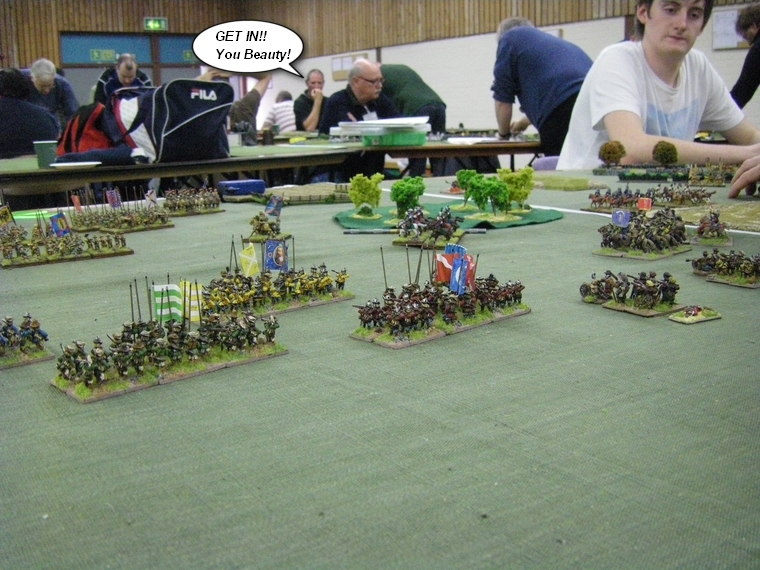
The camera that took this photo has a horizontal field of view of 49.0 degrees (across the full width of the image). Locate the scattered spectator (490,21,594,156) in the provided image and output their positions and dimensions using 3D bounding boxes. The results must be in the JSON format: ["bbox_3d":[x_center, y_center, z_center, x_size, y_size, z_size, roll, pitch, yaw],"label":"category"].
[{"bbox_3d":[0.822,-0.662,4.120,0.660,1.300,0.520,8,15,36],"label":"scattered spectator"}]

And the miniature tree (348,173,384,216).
[{"bbox_3d":[-0.018,-0.113,1.037,0.045,0.056,0.045,-1,12,0],"label":"miniature tree"}]

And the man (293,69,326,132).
[{"bbox_3d":[-0.555,-1.250,7.330,0.490,1.260,0.720,-4,12,-7],"label":"man"}]

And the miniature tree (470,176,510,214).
[{"bbox_3d":[0.131,-0.107,1.010,0.052,0.051,0.045,-1,12,0],"label":"miniature tree"}]

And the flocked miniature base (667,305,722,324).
[{"bbox_3d":[0.199,0.018,0.531,0.030,0.007,0.018,-8,14,-27],"label":"flocked miniature base"}]

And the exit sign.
[{"bbox_3d":[-4.286,-5.015,16.000,0.460,0.260,0.080,-8,14,-29],"label":"exit sign"}]

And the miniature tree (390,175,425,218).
[{"bbox_3d":[0.033,-0.105,1.000,0.042,0.052,0.040,-1,12,0],"label":"miniature tree"}]

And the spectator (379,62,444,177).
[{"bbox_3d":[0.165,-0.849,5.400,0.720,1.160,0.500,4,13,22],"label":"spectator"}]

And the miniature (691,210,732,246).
[{"bbox_3d":[0.319,-0.056,0.804,0.041,0.033,0.036,2,12,16],"label":"miniature"}]

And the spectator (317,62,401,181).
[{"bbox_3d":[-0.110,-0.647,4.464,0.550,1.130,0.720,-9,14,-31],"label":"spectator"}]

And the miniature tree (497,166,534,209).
[{"bbox_3d":[0.170,-0.120,1.049,0.048,0.058,0.046,-1,12,0],"label":"miniature tree"}]

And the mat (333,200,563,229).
[{"bbox_3d":[0.082,-0.093,1.046,0.285,0.009,0.275,-1,12,0],"label":"mat"}]

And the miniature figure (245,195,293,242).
[{"bbox_3d":[-0.118,-0.070,0.880,0.044,0.043,0.038,-2,12,-3],"label":"miniature figure"}]

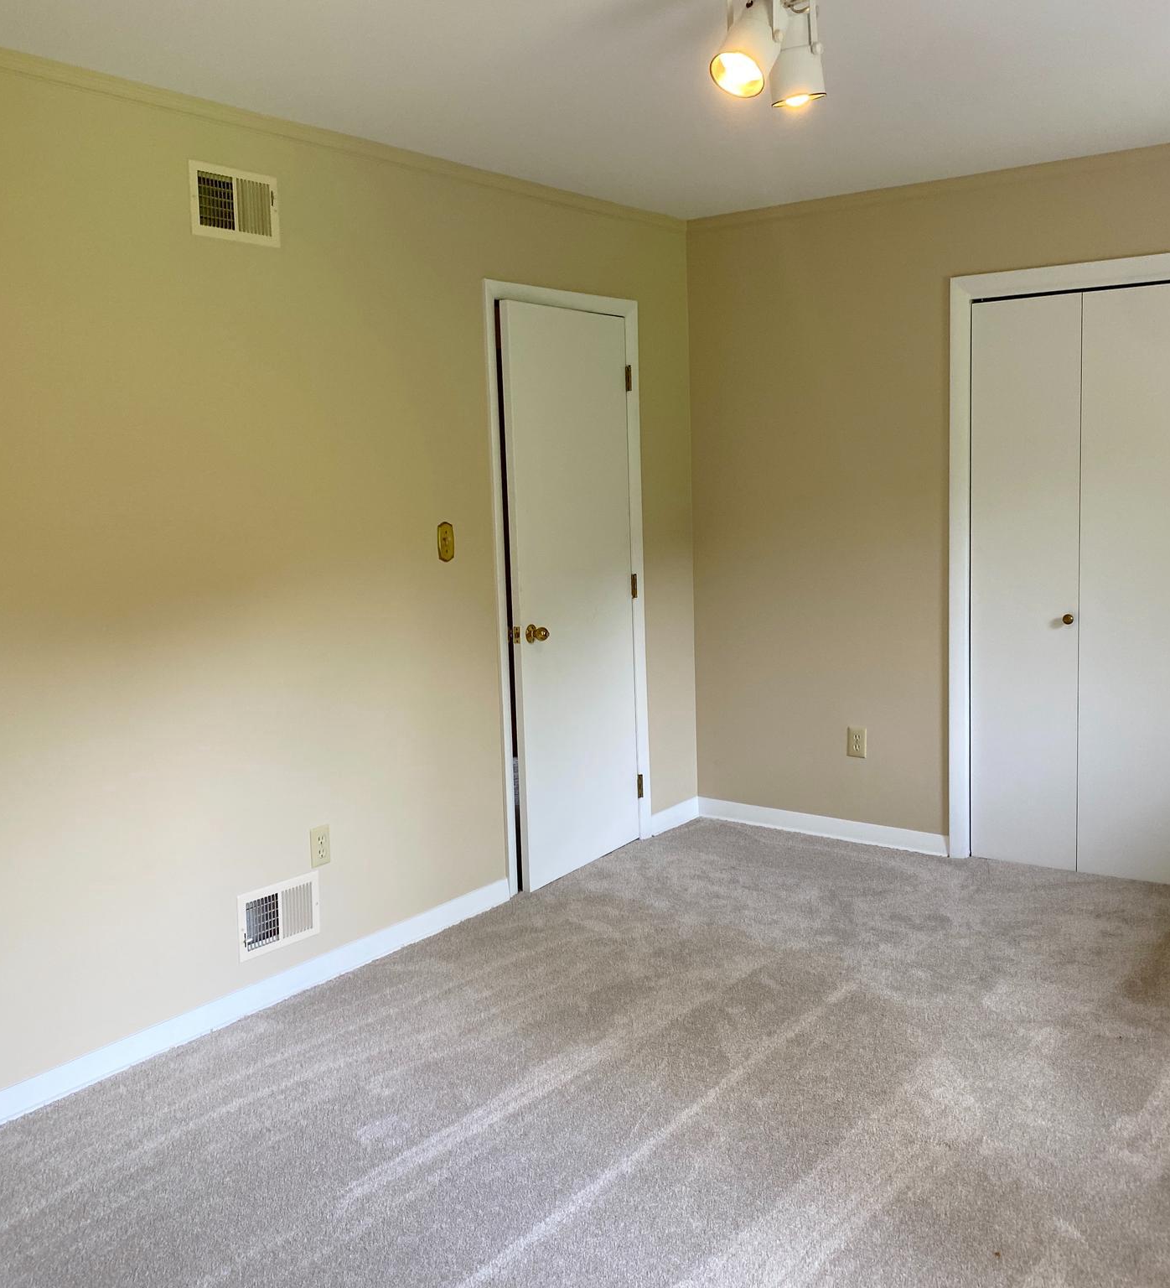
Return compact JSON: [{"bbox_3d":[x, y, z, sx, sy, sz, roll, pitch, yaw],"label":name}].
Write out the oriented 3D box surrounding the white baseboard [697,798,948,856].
[{"bbox_3d":[0.920,0.720,5.132,1.080,0.088,0.015,4,9,36],"label":"white baseboard"}]

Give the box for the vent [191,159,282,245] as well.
[{"bbox_3d":[-0.917,-1.151,3.388,0.018,0.184,0.287,4,9,36],"label":"vent"}]

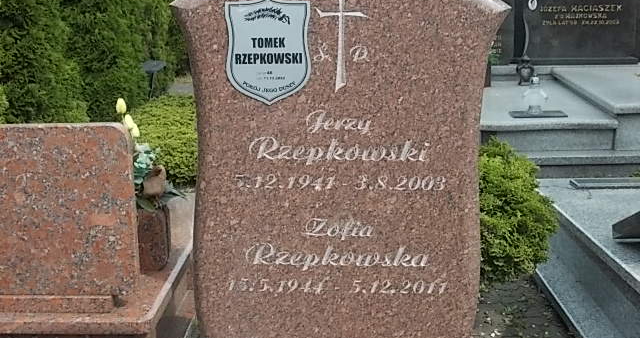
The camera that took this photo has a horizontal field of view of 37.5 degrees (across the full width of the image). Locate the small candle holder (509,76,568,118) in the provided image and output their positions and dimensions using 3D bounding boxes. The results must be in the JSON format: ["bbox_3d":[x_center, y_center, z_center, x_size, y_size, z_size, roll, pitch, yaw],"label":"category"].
[{"bbox_3d":[1.367,-0.459,5.900,0.325,0.250,0.200,0,12,1],"label":"small candle holder"}]

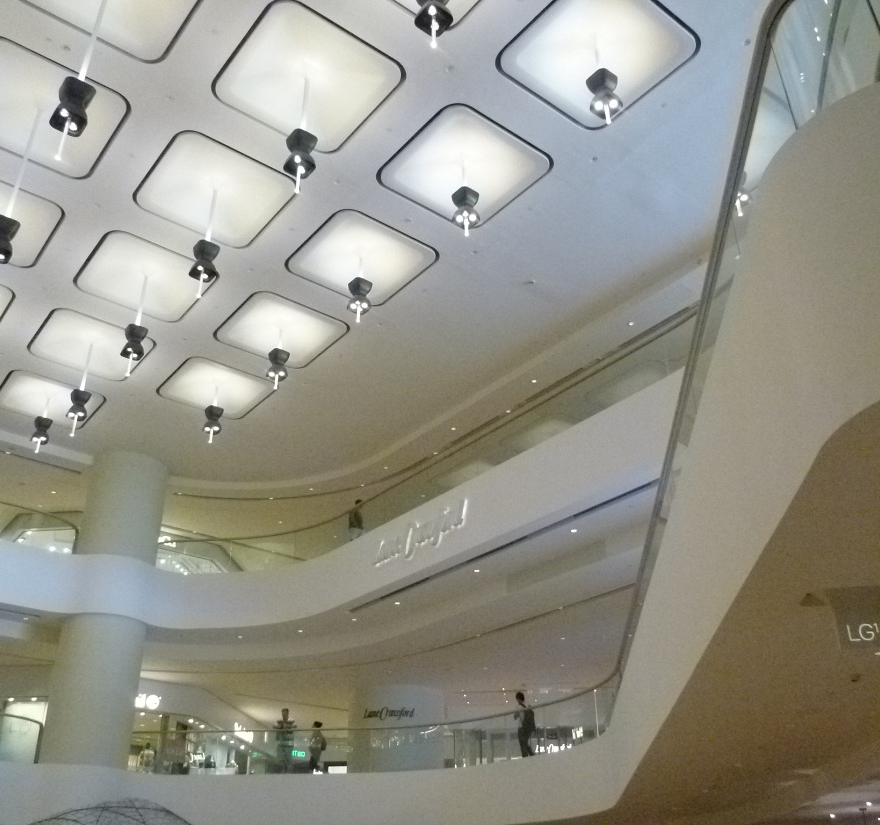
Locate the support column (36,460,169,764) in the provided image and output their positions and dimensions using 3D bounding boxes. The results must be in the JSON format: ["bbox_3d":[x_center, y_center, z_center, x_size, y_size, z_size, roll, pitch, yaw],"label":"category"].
[{"bbox_3d":[-8.772,5.133,23.448,2.096,8.170,2.096,20,-35,-34],"label":"support column"}]

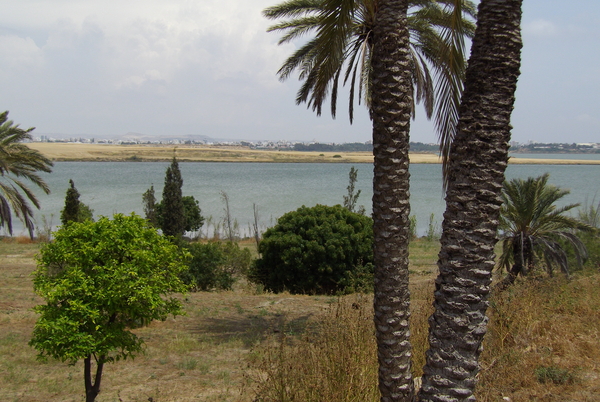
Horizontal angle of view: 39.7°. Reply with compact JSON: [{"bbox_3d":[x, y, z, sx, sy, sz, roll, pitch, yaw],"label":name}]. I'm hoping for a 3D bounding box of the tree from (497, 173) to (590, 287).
[{"bbox_3d":[6.300,0.780,22.000,2.900,3.000,2.800,0,4,0],"label":"tree"}]

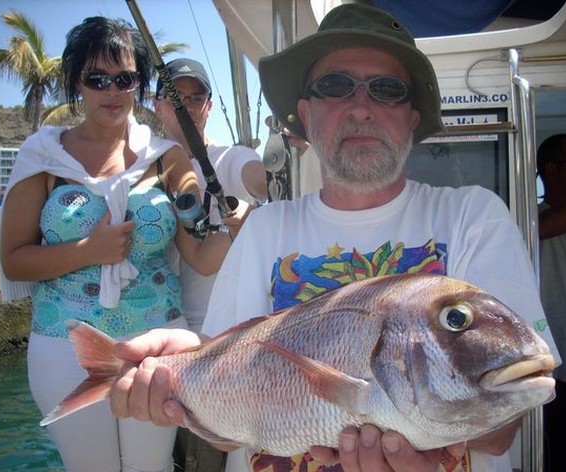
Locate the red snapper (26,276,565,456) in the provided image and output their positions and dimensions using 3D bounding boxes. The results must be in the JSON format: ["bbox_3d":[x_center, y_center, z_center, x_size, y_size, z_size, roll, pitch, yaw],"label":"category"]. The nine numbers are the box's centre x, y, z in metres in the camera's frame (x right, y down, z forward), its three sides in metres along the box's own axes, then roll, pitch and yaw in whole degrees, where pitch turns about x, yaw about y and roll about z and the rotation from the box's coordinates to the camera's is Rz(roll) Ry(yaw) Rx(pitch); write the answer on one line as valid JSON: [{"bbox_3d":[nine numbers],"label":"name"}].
[{"bbox_3d":[-0.020,0.128,0.675,0.540,0.168,0.080,-4,-6,20],"label":"red snapper"}]

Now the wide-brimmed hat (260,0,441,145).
[{"bbox_3d":[0.110,-0.265,1.015,0.290,0.185,0.305,3,-8,6],"label":"wide-brimmed hat"}]

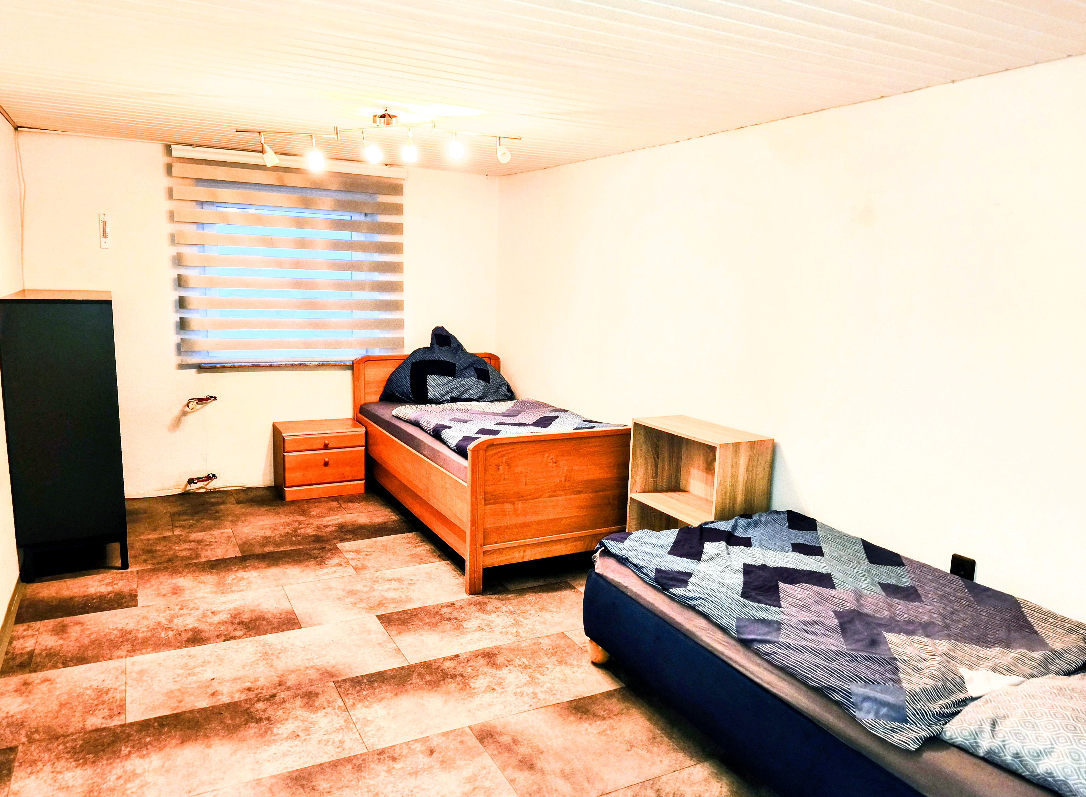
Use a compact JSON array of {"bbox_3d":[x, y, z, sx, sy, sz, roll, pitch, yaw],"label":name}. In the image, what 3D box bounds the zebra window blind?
[{"bbox_3d":[-1.546,-0.859,4.577,1.382,1.258,0.070,-2,10,-27],"label":"zebra window blind"}]

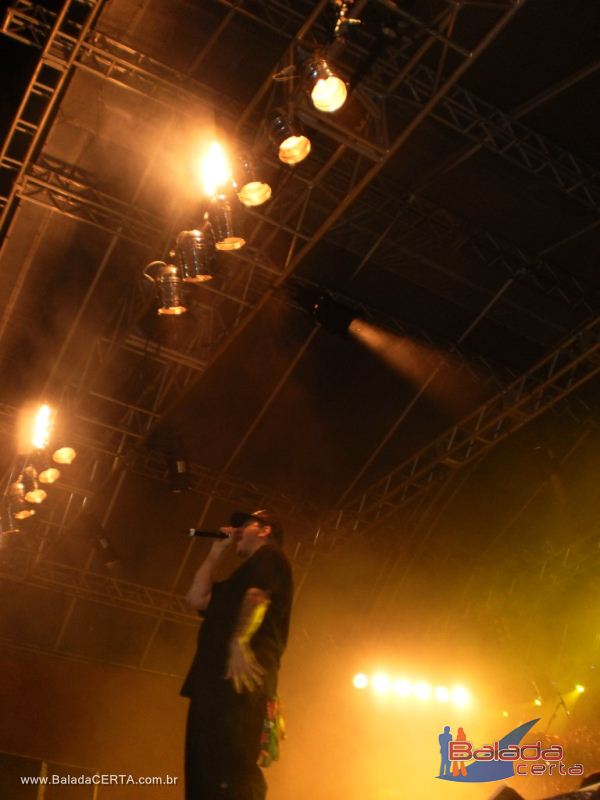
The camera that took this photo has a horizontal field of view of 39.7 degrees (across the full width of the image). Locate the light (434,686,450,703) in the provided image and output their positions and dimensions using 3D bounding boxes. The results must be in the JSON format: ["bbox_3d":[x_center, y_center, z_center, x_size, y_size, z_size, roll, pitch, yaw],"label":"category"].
[{"bbox_3d":[2.610,5.467,15.491,0.250,0.250,0.380,3,-15,-3],"label":"light"}]

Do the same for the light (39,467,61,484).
[{"bbox_3d":[-2.912,0.721,9.562,0.250,0.380,0.250,-23,-37,-5],"label":"light"}]

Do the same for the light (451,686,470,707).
[{"bbox_3d":[2.964,5.546,15.609,0.250,0.250,0.380,3,-15,-3],"label":"light"}]

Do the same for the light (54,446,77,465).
[{"bbox_3d":[-2.636,0.475,9.210,0.250,0.380,0.250,-27,-40,1],"label":"light"}]

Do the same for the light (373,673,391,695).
[{"bbox_3d":[1.449,5.130,15.095,0.250,0.250,0.380,3,-15,-3],"label":"light"}]

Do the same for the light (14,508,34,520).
[{"bbox_3d":[-3.433,1.241,10.269,0.250,0.380,0.250,-5,-29,-32],"label":"light"}]

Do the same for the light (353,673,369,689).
[{"bbox_3d":[1.062,5.030,14.958,0.250,0.250,0.380,3,-15,-3],"label":"light"}]

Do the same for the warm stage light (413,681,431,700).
[{"bbox_3d":[2.213,5.347,15.358,0.250,0.250,0.380,3,-15,-3],"label":"warm stage light"}]

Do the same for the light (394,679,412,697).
[{"bbox_3d":[1.861,5.251,15.238,0.250,0.250,0.380,3,-15,-3],"label":"light"}]

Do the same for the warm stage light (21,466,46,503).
[{"bbox_3d":[-3.180,0.991,9.931,0.250,0.380,0.250,-18,-34,-11],"label":"warm stage light"}]

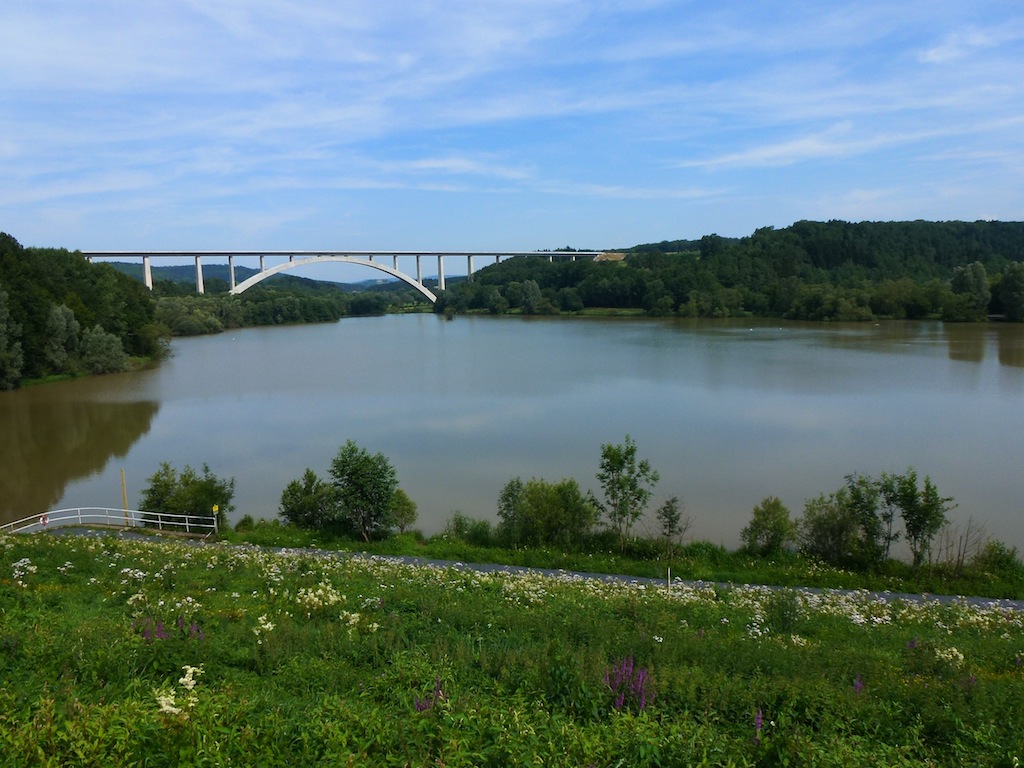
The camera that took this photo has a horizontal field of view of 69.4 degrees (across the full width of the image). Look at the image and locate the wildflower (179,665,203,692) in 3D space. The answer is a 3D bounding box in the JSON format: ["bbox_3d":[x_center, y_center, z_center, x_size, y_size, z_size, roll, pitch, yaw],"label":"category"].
[{"bbox_3d":[-3.000,2.739,6.900,0.224,0.255,0.180,-3,7,-24],"label":"wildflower"}]

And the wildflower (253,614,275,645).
[{"bbox_3d":[-3.479,3.437,10.353,0.308,0.441,0.246,-2,7,-19],"label":"wildflower"}]

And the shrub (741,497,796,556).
[{"bbox_3d":[16.018,8.805,45.962,3.481,3.673,3.307,2,7,20],"label":"shrub"}]

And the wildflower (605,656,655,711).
[{"bbox_3d":[1.381,3.519,8.690,0.588,0.600,0.470,1,7,9],"label":"wildflower"}]

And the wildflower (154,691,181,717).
[{"bbox_3d":[-2.981,2.765,6.400,0.225,0.194,0.180,-3,8,-26],"label":"wildflower"}]

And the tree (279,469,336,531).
[{"bbox_3d":[-14.141,7.921,50.882,4.190,4.267,3.981,-2,7,-16],"label":"tree"}]

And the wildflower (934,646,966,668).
[{"bbox_3d":[7.513,4.680,12.700,0.515,0.329,0.412,4,8,32],"label":"wildflower"}]

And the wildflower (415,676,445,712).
[{"bbox_3d":[-0.818,3.080,7.335,0.298,0.375,0.238,-1,7,-7],"label":"wildflower"}]

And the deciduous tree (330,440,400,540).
[{"bbox_3d":[-9.766,6.941,48.227,4.565,6.811,4.337,-1,7,-12],"label":"deciduous tree"}]

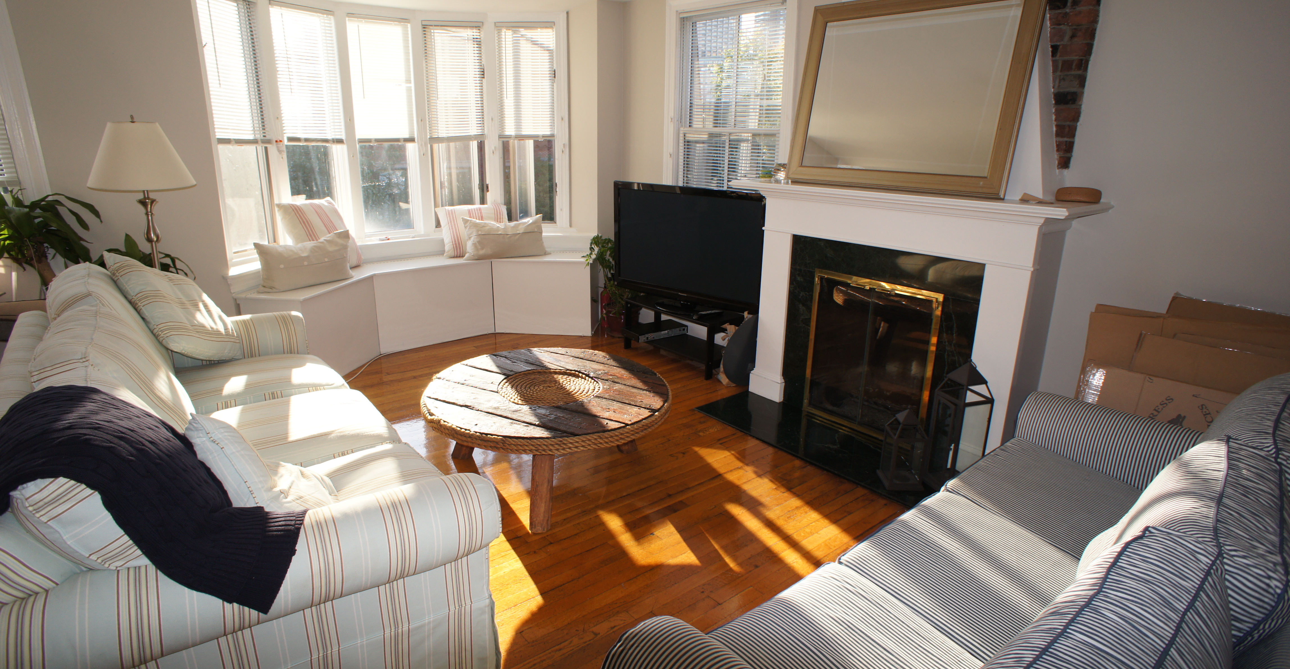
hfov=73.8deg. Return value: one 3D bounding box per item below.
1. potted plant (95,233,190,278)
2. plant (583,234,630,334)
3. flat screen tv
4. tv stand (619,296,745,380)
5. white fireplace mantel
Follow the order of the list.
[{"bbox_3d":[-2.243,-0.284,3.841,0.420,0.340,0.380,-14,22,-42],"label":"potted plant"},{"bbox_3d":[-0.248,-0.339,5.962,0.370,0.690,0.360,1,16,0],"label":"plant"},{"bbox_3d":[0.246,-0.529,5.216,1.090,0.710,0.200,13,20,37],"label":"flat screen tv"},{"bbox_3d":[0.220,-0.001,5.330,0.323,0.344,0.872,-10,19,-34],"label":"tv stand"},{"bbox_3d":[1.060,-0.083,3.957,0.394,1.150,1.790,-10,19,-34],"label":"white fireplace mantel"}]

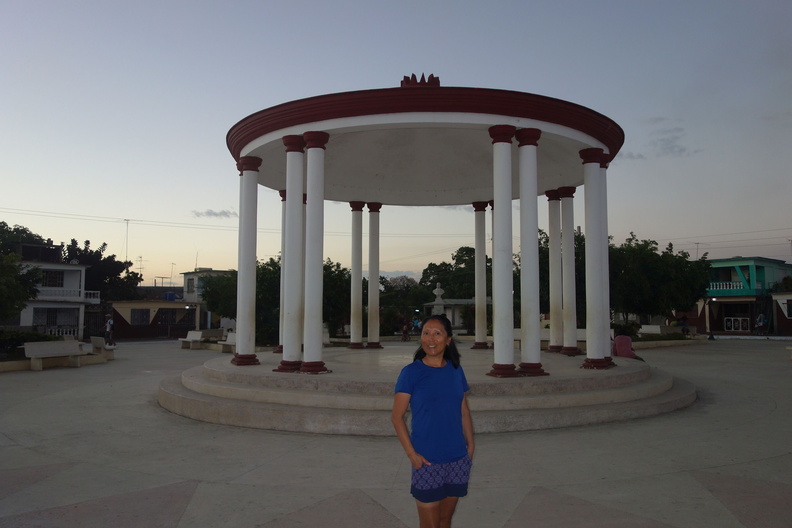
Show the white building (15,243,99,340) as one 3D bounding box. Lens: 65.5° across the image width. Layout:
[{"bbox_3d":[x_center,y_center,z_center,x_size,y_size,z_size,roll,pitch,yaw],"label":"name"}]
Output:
[{"bbox_3d":[-23.405,1.783,40.577,6.500,6.400,5.600,-4,-6,44],"label":"white building"}]

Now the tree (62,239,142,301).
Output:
[{"bbox_3d":[-23.856,1.850,49.999,7.000,7.600,6.500,0,-4,0],"label":"tree"}]

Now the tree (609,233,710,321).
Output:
[{"bbox_3d":[13.906,1.313,32.999,5.900,5.700,5.500,0,-4,0],"label":"tree"}]

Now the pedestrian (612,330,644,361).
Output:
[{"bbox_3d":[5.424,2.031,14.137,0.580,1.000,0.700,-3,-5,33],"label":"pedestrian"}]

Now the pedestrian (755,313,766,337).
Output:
[{"bbox_3d":[25.431,4.184,42.811,0.400,1.620,0.500,4,-6,-41],"label":"pedestrian"}]

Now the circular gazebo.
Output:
[{"bbox_3d":[0.615,-1.110,13.579,8.400,6.300,8.400,0,-4,0],"label":"circular gazebo"}]

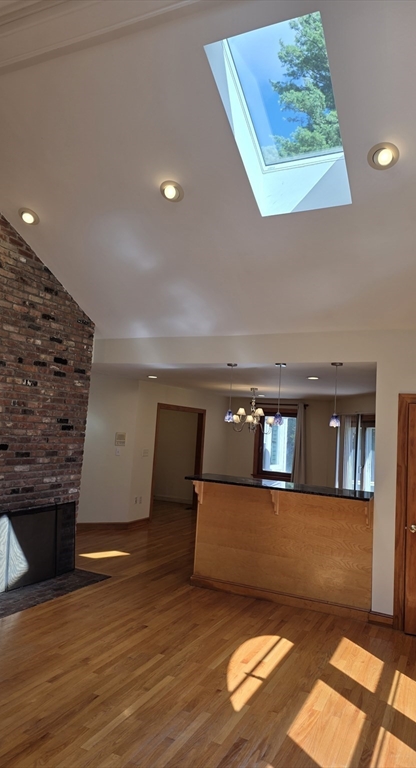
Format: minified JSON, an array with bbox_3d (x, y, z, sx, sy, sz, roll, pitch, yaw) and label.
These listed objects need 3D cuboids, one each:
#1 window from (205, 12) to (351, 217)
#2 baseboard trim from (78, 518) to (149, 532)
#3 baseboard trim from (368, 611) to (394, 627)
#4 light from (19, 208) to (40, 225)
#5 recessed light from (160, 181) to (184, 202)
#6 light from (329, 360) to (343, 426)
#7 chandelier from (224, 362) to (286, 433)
[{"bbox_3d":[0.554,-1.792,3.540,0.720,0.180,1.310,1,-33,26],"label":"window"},{"bbox_3d":[-1.511,2.364,8.573,1.380,0.110,0.220,8,-7,-41],"label":"baseboard trim"},{"bbox_3d":[1.588,2.163,4.666,0.215,0.110,0.025,1,-6,26],"label":"baseboard trim"},{"bbox_3d":[-1.689,-1.593,4.832,0.205,0.050,0.205,1,-33,26],"label":"light"},{"bbox_3d":[-0.287,-1.575,4.164,0.205,0.050,0.205,12,-30,7],"label":"recessed light"},{"bbox_3d":[1.290,0.116,5.137,0.120,0.643,0.120,1,-6,26],"label":"light"},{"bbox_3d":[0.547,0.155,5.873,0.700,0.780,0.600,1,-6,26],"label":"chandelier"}]

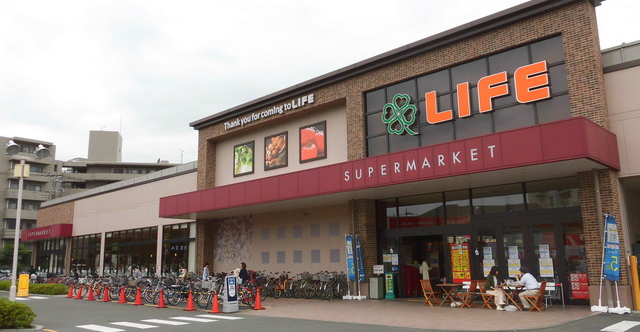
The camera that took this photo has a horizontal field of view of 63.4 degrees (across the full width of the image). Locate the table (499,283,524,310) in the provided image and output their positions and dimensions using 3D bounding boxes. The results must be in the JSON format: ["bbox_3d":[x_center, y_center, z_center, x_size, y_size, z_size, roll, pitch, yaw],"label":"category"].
[{"bbox_3d":[5.972,4.080,15.974,0.730,0.700,0.700,-11,-15,43],"label":"table"}]

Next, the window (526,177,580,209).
[{"bbox_3d":[8.089,0.945,17.972,1.813,1.011,0.100,-11,-14,43],"label":"window"}]

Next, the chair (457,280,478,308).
[{"bbox_3d":[4.856,4.192,16.924,0.540,0.865,0.460,-11,-15,43],"label":"chair"}]

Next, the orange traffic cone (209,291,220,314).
[{"bbox_3d":[-3.362,4.399,16.733,0.380,0.700,0.380,5,-12,-28],"label":"orange traffic cone"}]

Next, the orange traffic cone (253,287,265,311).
[{"bbox_3d":[-2.079,4.496,17.526,0.380,0.700,0.380,-11,-15,43],"label":"orange traffic cone"}]

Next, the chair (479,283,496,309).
[{"bbox_3d":[5.371,4.092,16.435,0.540,0.865,0.460,-11,-15,43],"label":"chair"}]

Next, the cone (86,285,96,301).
[{"bbox_3d":[-10.767,5.980,24.443,0.380,0.700,0.380,8,-14,-40],"label":"cone"}]

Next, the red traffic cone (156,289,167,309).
[{"bbox_3d":[-5.942,4.966,19.451,0.380,0.700,0.380,6,-13,-33],"label":"red traffic cone"}]

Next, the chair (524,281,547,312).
[{"bbox_3d":[6.470,3.883,15.502,0.550,0.880,0.450,-10,-13,38],"label":"chair"}]

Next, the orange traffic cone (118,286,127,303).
[{"bbox_3d":[-8.417,5.509,22.199,0.380,0.700,0.380,7,-13,-37],"label":"orange traffic cone"}]

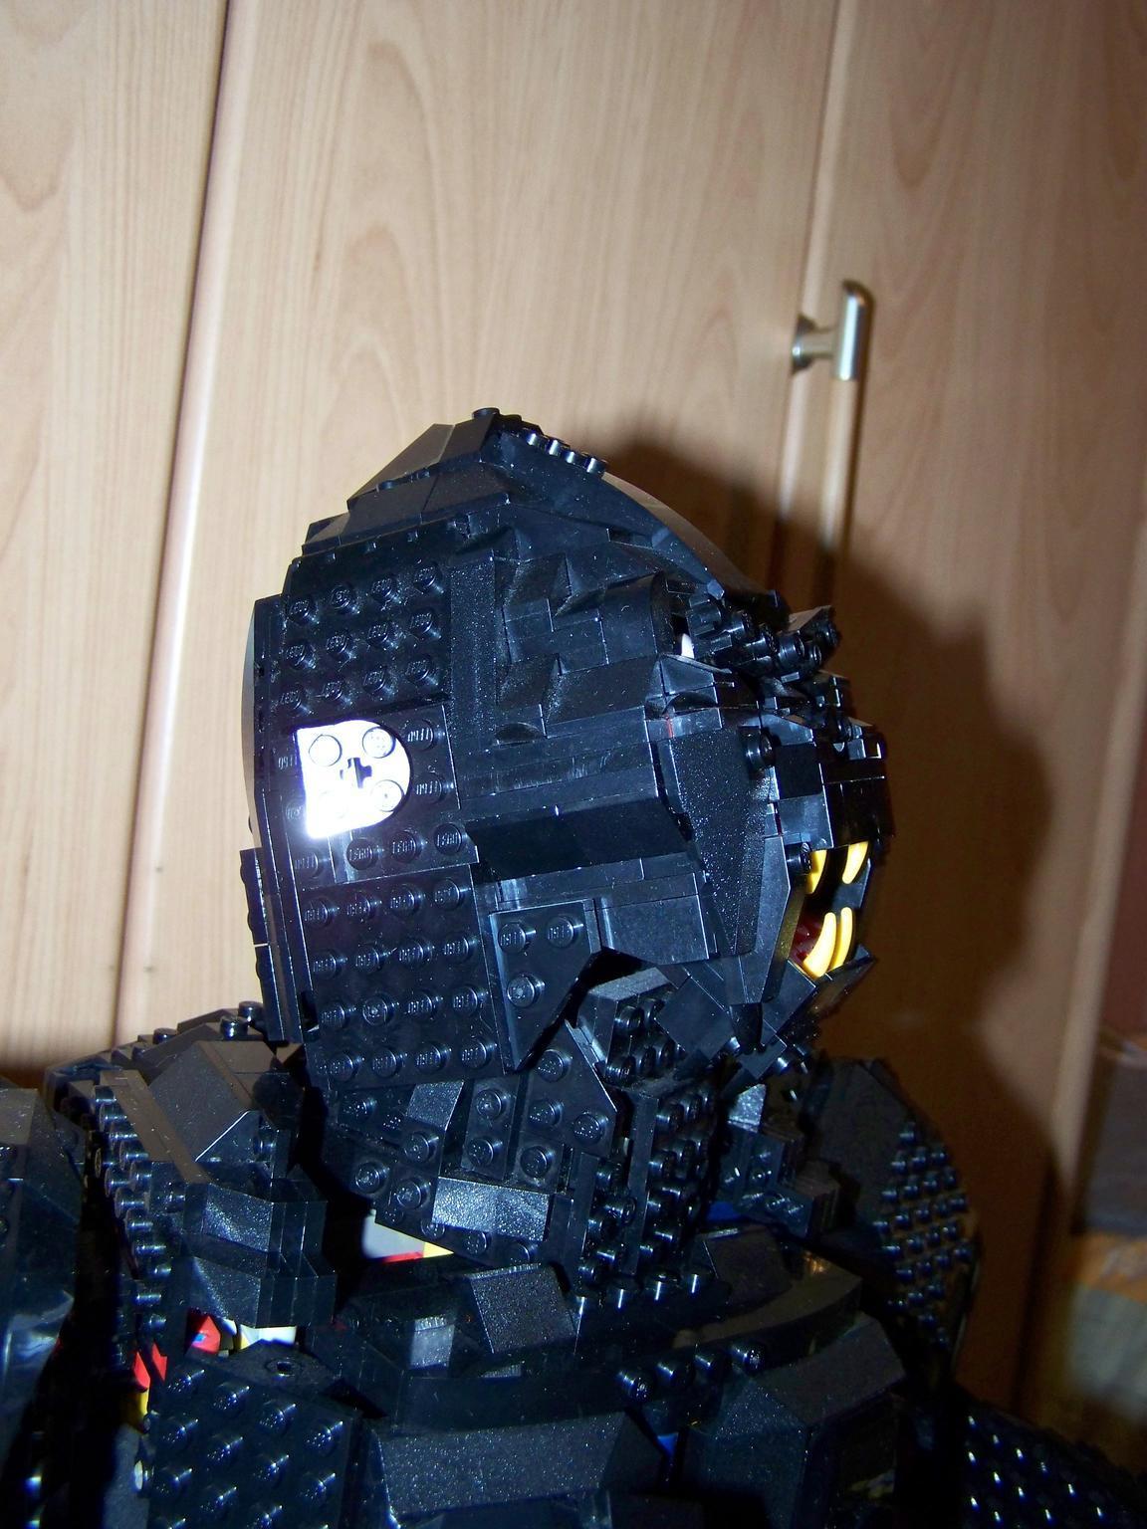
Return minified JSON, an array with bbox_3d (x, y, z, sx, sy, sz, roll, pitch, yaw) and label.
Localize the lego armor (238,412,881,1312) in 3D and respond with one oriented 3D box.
[{"bbox_3d":[0.003,0.016,0.293,0.102,0.146,0.097,-10,-3,26],"label":"lego armor"}]

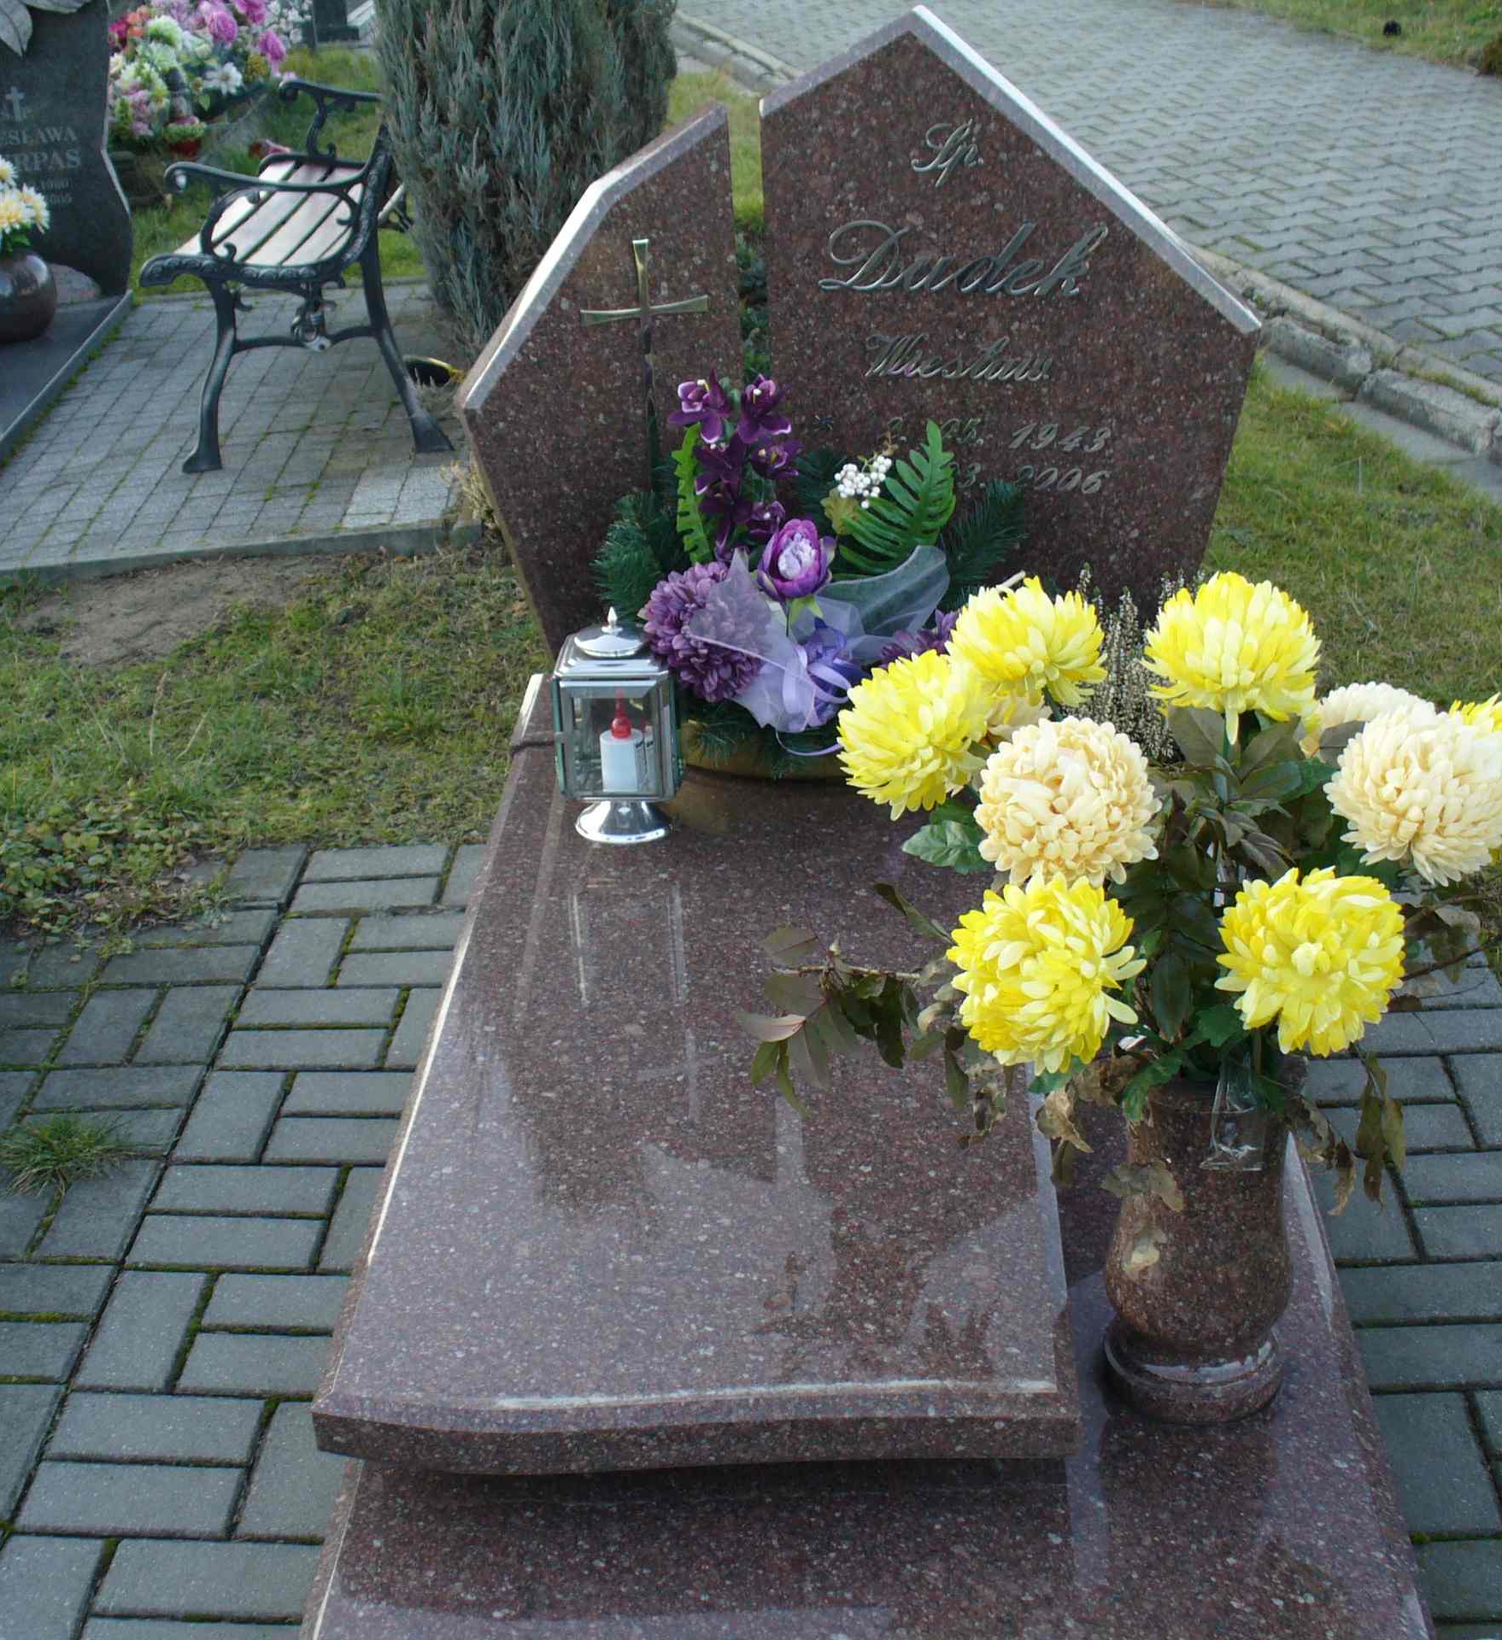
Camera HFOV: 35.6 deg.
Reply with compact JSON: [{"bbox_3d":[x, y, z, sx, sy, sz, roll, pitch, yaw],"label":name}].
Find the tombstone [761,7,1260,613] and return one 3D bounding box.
[{"bbox_3d":[0.332,-0.570,3.027,0.625,0.925,0.080,0,26,3],"label":"tombstone"}]

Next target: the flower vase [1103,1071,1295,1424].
[{"bbox_3d":[0.421,0.408,2.206,0.170,0.285,0.170,0,26,3],"label":"flower vase"}]

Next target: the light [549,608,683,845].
[{"bbox_3d":[-0.166,-0.127,2.912,0.155,0.292,0.155,0,26,3],"label":"light"}]

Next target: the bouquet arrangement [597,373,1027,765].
[{"bbox_3d":[0.077,-0.294,2.938,0.530,0.540,0.320,0,26,3],"label":"bouquet arrangement"}]

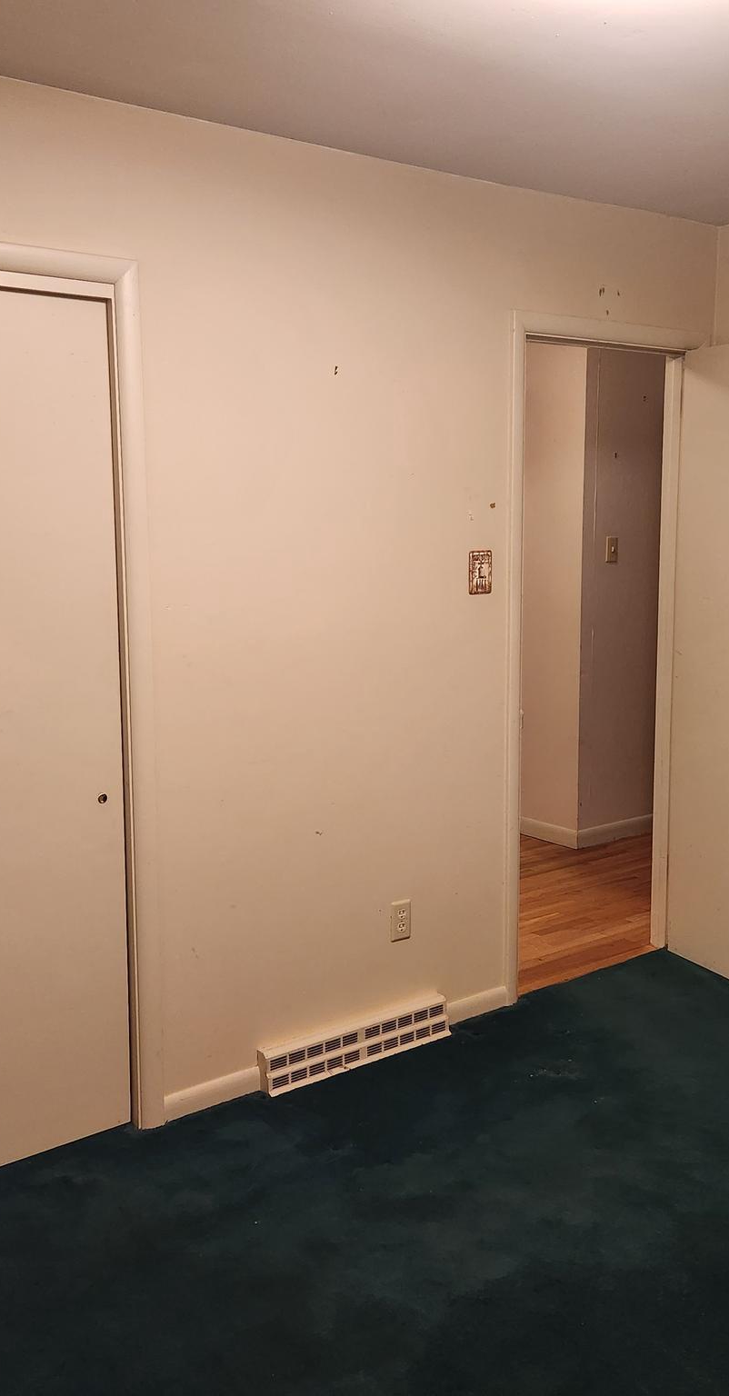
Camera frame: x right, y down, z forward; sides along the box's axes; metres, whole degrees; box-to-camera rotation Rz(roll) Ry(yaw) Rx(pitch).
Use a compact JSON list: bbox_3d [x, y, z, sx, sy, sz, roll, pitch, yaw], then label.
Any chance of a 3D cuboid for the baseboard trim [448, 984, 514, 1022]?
[{"bbox_3d":[0.344,0.940,3.763,0.254,0.068,0.016,-7,10,-37],"label":"baseboard trim"}]

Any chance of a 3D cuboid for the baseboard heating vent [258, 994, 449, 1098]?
[{"bbox_3d":[-0.006,0.962,3.464,0.648,0.115,0.066,-7,10,-37],"label":"baseboard heating vent"}]

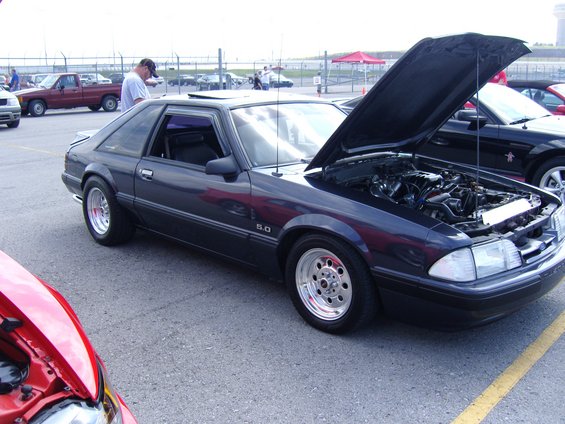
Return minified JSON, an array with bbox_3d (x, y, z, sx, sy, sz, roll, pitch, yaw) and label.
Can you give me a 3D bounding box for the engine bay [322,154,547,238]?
[{"bbox_3d":[0.982,0.003,3.653,1.000,0.450,1.100,13,18,41],"label":"engine bay"}]

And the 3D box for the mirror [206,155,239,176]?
[{"bbox_3d":[-0.375,-0.301,3.598,0.140,0.140,0.200,13,18,41],"label":"mirror"}]

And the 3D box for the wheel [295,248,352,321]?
[{"bbox_3d":[0.294,0.414,3.326,0.430,0.430,0.170,13,18,41],"label":"wheel"}]

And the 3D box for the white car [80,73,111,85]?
[{"bbox_3d":[-22.531,-15.647,66.000,4.700,1.470,1.800,8,16,29],"label":"white car"}]

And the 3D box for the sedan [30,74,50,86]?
[{"bbox_3d":[-25.833,-14.214,60.000,4.600,1.470,1.800,6,15,21],"label":"sedan"}]

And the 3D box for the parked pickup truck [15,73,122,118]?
[{"bbox_3d":[-8.200,-4.590,21.450,4.550,1.550,1.670,-11,18,-39],"label":"parked pickup truck"}]

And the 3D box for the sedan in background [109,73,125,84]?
[{"bbox_3d":[-20.274,-16.158,68.000,4.600,1.470,1.800,9,16,31],"label":"sedan in background"}]

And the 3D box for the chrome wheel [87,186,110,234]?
[{"bbox_3d":[-1.580,-0.015,5.006,0.430,0.430,0.180,13,18,41],"label":"chrome wheel"}]

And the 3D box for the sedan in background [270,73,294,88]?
[{"bbox_3d":[-0.744,-13.998,59.000,1.800,1.470,4.650,-13,19,-43],"label":"sedan in background"}]

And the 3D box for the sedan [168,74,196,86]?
[{"bbox_3d":[-13.871,-18.199,77.000,4.600,1.430,1.780,12,18,39],"label":"sedan"}]

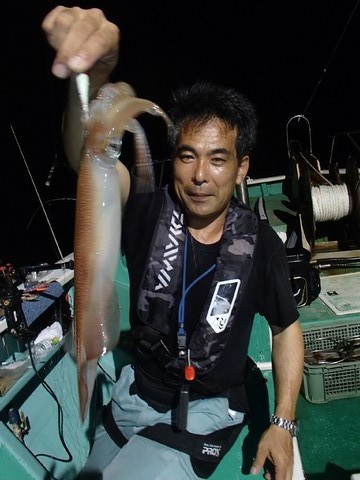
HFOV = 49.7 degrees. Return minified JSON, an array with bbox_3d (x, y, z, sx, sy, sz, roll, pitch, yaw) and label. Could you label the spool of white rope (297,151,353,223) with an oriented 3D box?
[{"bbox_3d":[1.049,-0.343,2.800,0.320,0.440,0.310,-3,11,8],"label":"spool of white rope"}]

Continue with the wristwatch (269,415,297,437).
[{"bbox_3d":[0.258,0.461,0.965,0.065,0.031,0.056,18,21,-3],"label":"wristwatch"}]

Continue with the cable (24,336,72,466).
[{"bbox_3d":[-0.356,0.454,1.019,0.078,0.399,0.135,4,18,19],"label":"cable"}]

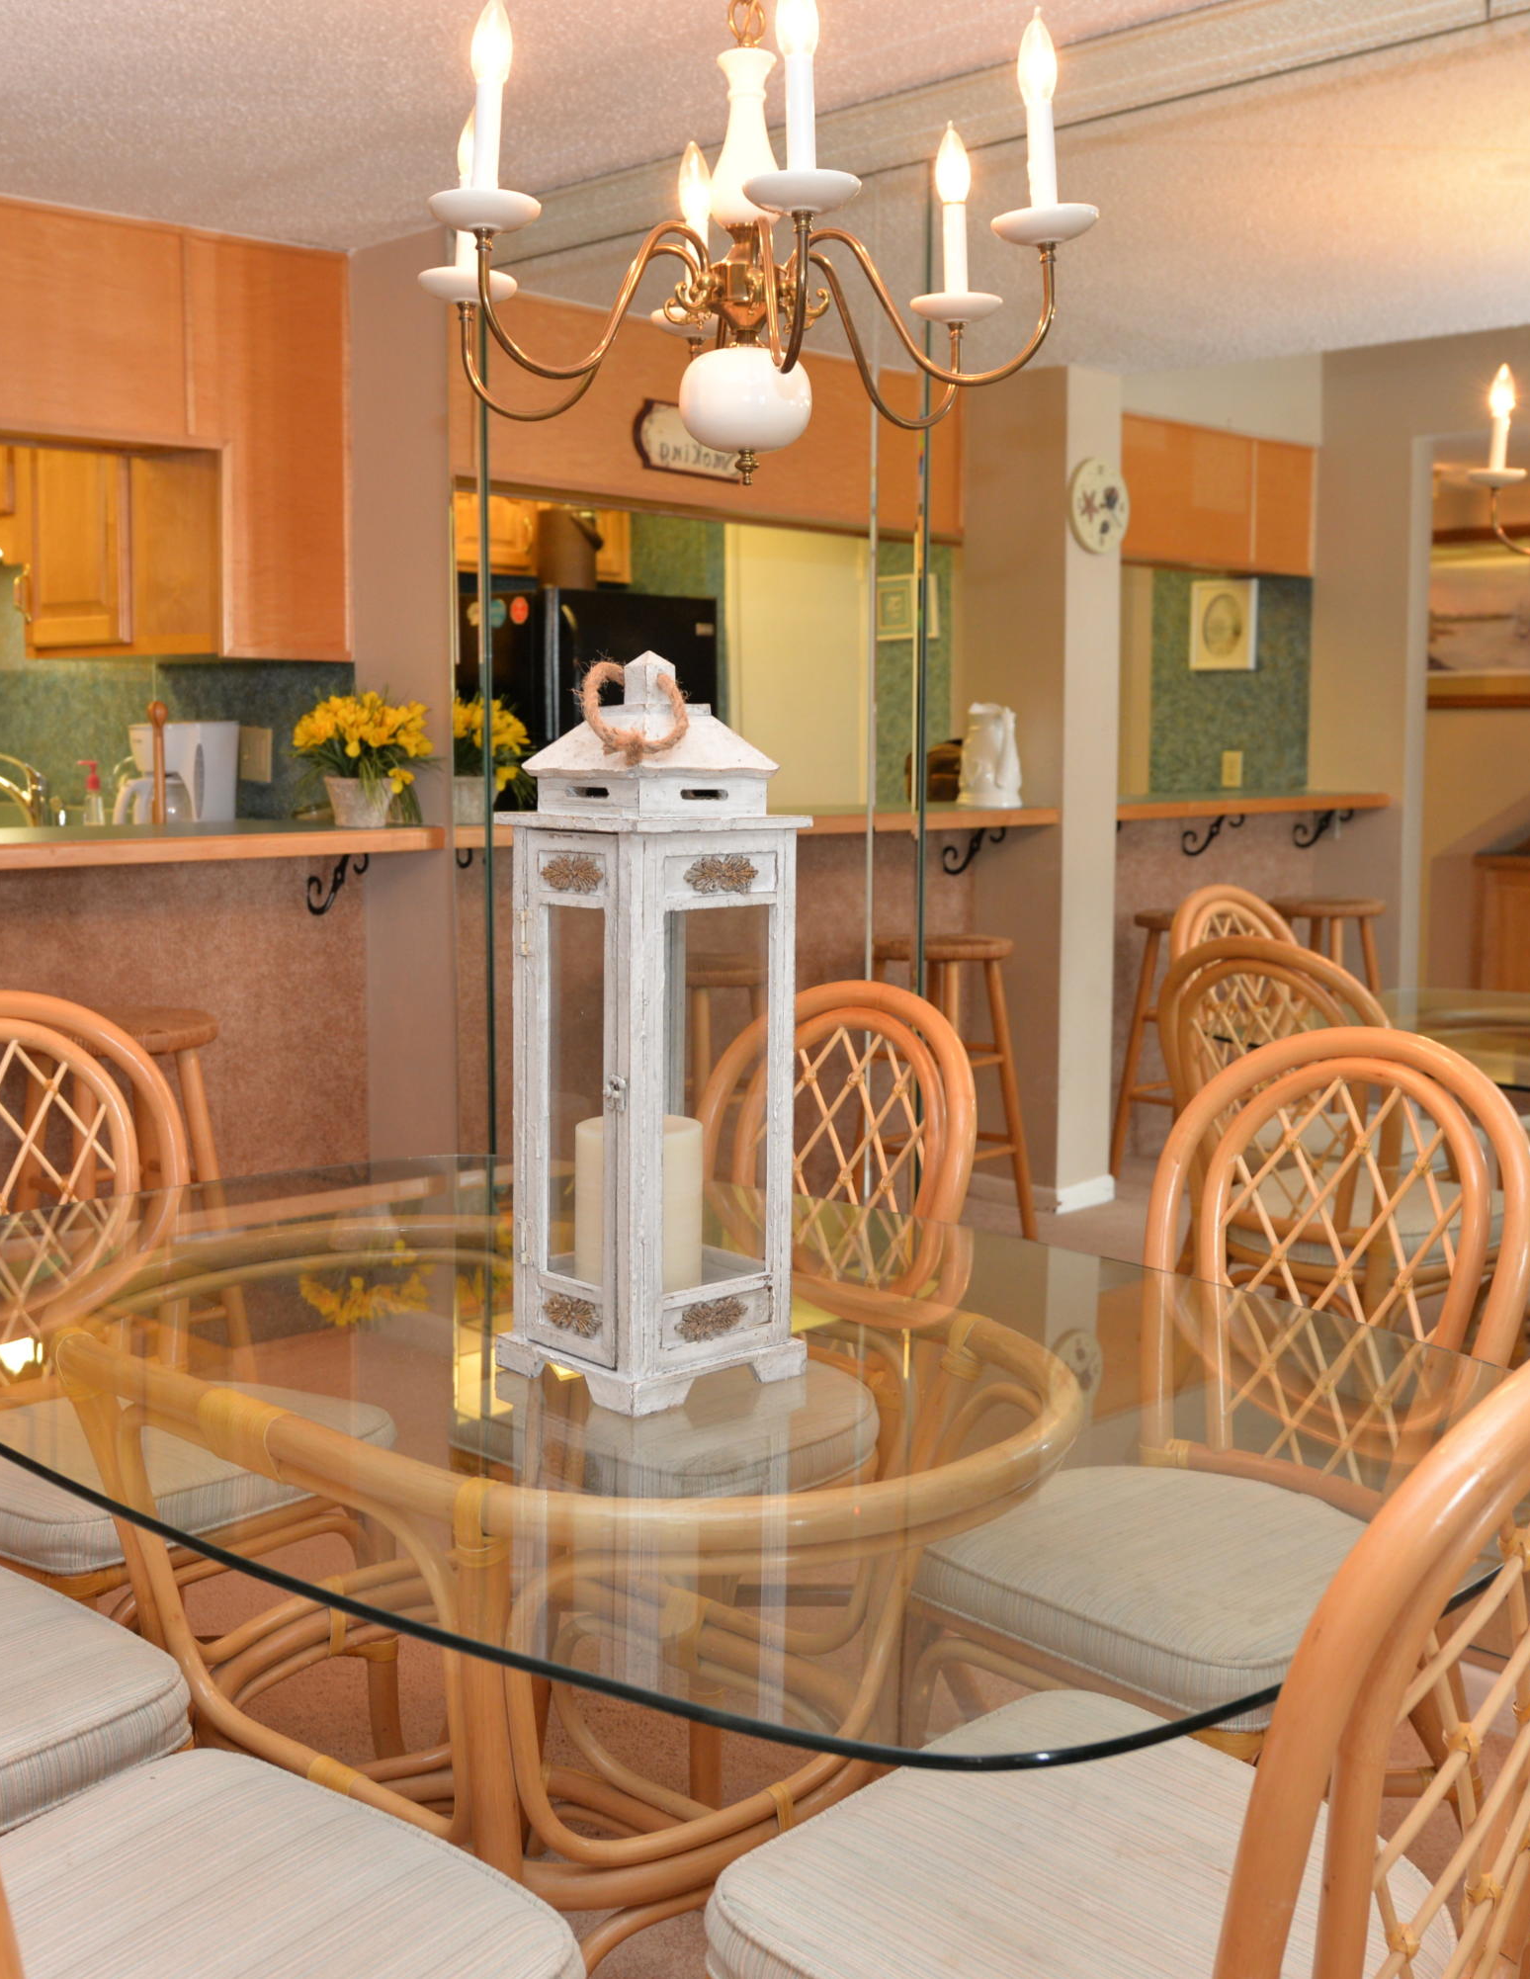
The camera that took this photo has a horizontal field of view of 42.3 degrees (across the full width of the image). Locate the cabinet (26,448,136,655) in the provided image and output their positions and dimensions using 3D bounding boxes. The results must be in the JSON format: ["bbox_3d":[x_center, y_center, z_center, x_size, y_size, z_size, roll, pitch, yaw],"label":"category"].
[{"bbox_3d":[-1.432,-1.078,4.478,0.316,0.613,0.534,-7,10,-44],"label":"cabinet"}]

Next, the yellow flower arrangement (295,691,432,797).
[{"bbox_3d":[-0.817,-0.485,4.019,0.267,0.247,0.267,0,7,0],"label":"yellow flower arrangement"}]

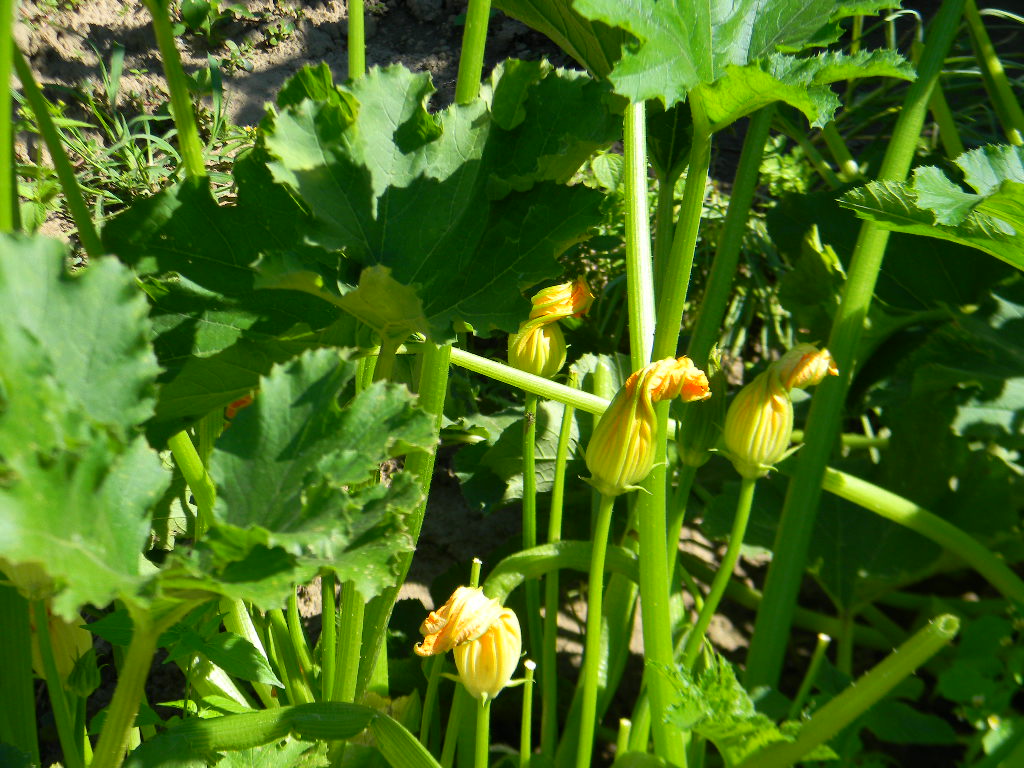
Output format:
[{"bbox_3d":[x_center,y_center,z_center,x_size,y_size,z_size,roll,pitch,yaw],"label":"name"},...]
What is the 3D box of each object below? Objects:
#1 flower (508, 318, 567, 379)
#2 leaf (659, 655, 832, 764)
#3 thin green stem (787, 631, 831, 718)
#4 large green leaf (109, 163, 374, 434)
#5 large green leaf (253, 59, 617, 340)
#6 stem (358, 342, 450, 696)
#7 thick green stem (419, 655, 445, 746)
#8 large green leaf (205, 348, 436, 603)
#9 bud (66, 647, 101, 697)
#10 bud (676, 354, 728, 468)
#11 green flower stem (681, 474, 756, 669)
[{"bbox_3d":[0.017,-0.022,1.600,0.039,0.042,0.039,0,25,0],"label":"flower"},{"bbox_3d":[0.144,0.199,1.500,0.106,0.060,0.075,0,23,0],"label":"leaf"},{"bbox_3d":[0.201,0.198,1.660,0.007,0.061,0.007,24,12,0],"label":"thin green stem"},{"bbox_3d":[-0.194,-0.062,1.740,0.200,0.150,0.170,0,23,0],"label":"large green leaf"},{"bbox_3d":[-0.050,-0.120,1.620,0.225,0.090,0.175,0,60,0],"label":"large green leaf"},{"bbox_3d":[-0.070,0.094,1.645,0.028,0.258,0.024,10,20,-4],"label":"stem"},{"bbox_3d":[-0.052,0.204,1.580,0.008,0.059,0.008,12,15,0],"label":"thick green stem"},{"bbox_3d":[-0.116,0.056,1.500,0.125,0.135,0.060,15,-21,1],"label":"large green leaf"},{"bbox_3d":[-0.279,0.188,1.600,0.021,0.034,0.021,0,18,0],"label":"bud"},{"bbox_3d":[0.129,0.019,1.660,0.030,0.074,0.030,6,12,0],"label":"bud"},{"bbox_3d":[0.136,0.126,1.625,0.012,0.143,0.011,14,21,-6],"label":"green flower stem"}]

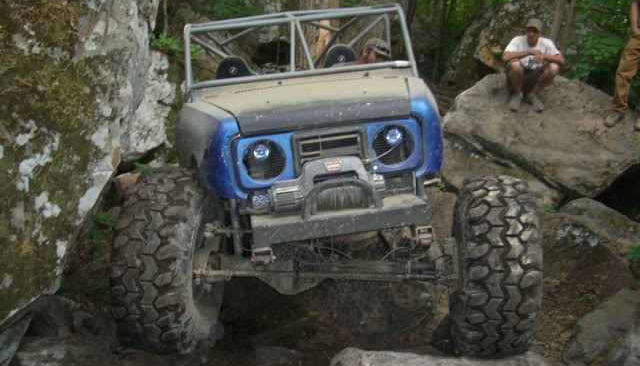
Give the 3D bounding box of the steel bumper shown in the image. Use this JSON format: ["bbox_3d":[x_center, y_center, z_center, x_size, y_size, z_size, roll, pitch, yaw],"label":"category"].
[{"bbox_3d":[0.086,0.170,3.365,0.824,0.124,0.206,-7,14,-6],"label":"steel bumper"}]

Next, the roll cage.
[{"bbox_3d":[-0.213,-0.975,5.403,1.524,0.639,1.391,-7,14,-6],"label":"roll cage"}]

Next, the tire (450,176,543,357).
[{"bbox_3d":[0.918,0.435,3.729,0.366,0.943,0.943,2,7,6],"label":"tire"}]

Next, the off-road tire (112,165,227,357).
[{"bbox_3d":[-0.763,0.394,3.646,0.366,0.943,0.943,2,7,4],"label":"off-road tire"}]

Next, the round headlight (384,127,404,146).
[{"bbox_3d":[0.387,-0.241,3.646,0.088,0.088,0.077,-7,14,-6],"label":"round headlight"}]

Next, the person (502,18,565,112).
[{"bbox_3d":[2.163,-1.206,7.150,0.640,0.950,0.720,2,7,13],"label":"person"}]

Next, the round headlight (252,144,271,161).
[{"bbox_3d":[-0.298,-0.155,3.574,0.088,0.088,0.077,-7,14,-6],"label":"round headlight"}]

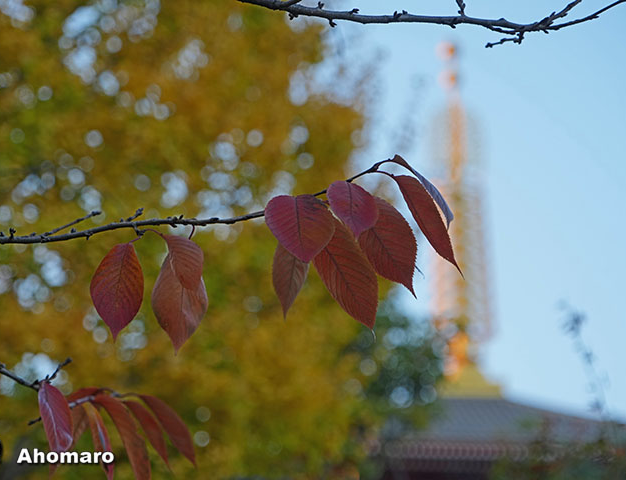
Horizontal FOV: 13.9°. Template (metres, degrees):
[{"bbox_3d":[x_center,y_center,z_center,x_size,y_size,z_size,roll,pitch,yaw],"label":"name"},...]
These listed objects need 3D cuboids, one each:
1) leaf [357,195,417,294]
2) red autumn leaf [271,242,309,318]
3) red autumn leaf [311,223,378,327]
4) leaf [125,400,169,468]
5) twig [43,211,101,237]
[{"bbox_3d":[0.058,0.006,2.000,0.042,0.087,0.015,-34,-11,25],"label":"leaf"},{"bbox_3d":[-0.017,0.024,2.020,0.031,0.079,0.013,5,-10,10],"label":"red autumn leaf"},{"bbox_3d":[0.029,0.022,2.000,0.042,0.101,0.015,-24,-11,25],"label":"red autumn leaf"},{"bbox_3d":[-0.143,0.168,2.200,0.015,0.074,0.024,-25,-14,-44],"label":"leaf"},{"bbox_3d":[-0.189,-0.013,2.020,0.049,0.005,0.005,-23,0,0],"label":"twig"}]

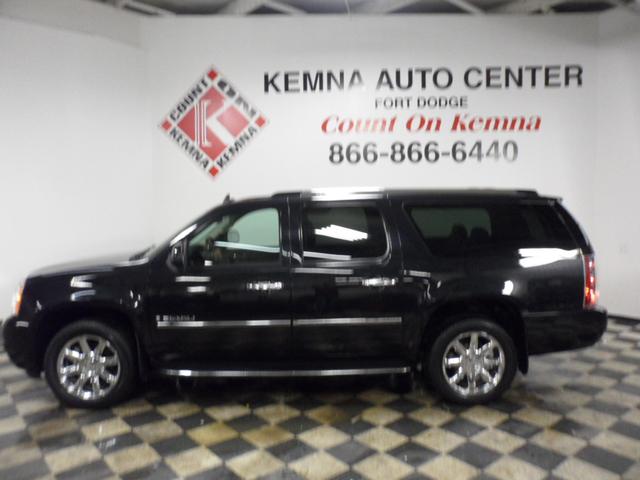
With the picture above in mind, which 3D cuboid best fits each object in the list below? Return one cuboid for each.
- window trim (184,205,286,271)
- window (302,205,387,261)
[{"bbox_3d":[-0.747,-0.027,4.249,0.901,0.604,0.070,-1,-15,0],"label":"window trim"},{"bbox_3d":[0.217,-0.070,4.252,0.743,0.514,0.050,-1,-15,0],"label":"window"}]

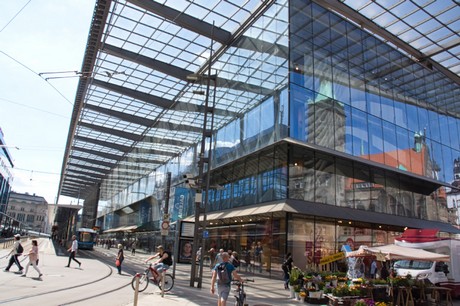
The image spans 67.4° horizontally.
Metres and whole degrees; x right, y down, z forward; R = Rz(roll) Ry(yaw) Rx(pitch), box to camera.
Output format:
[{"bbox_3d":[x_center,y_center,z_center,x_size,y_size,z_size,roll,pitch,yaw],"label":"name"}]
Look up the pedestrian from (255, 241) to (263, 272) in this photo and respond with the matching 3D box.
[{"bbox_3d":[1.783,6.508,21.569,0.380,1.800,0.500,11,-17,-28],"label":"pedestrian"}]

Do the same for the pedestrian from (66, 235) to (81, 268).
[{"bbox_3d":[-9.584,6.004,21.055,0.820,1.780,0.480,5,-15,-8],"label":"pedestrian"}]

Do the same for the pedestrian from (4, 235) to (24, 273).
[{"bbox_3d":[-10.611,4.924,16.957,0.820,1.760,0.500,6,-15,-11],"label":"pedestrian"}]

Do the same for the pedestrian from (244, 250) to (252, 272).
[{"bbox_3d":[1.535,8.665,27.512,0.500,1.700,0.400,9,-17,-19],"label":"pedestrian"}]

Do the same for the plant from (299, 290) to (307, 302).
[{"bbox_3d":[2.609,5.142,12.317,0.260,0.410,0.260,3,-15,0],"label":"plant"}]

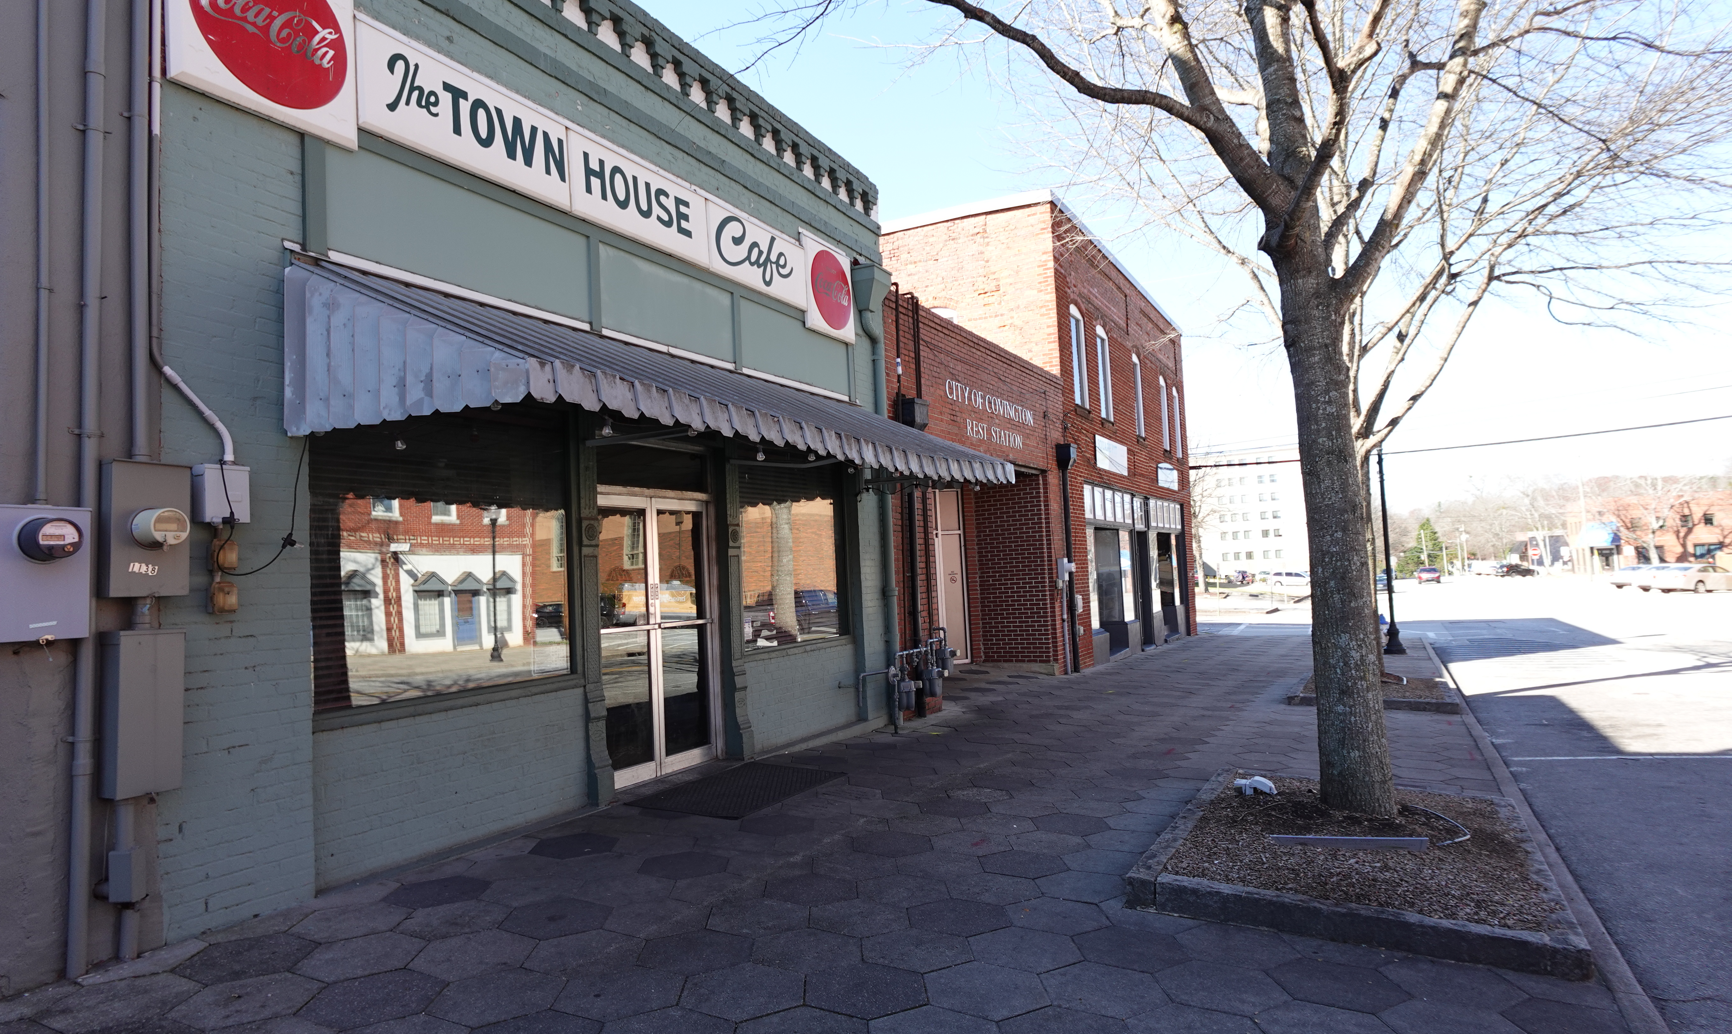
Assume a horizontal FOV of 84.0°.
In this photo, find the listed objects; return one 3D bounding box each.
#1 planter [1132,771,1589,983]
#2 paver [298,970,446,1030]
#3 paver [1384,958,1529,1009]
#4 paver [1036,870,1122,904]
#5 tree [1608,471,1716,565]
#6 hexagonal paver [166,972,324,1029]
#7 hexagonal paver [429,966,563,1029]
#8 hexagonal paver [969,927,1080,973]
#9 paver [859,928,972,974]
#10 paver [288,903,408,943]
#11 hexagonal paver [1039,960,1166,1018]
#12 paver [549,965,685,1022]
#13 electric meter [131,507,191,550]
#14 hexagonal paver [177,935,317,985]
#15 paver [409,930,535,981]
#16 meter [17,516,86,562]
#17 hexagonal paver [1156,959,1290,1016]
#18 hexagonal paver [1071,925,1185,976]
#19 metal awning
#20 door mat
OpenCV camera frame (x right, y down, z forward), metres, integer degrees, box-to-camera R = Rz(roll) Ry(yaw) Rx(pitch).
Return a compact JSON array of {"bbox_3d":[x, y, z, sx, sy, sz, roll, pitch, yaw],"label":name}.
[{"bbox_3d":[2.679,1.809,5.311,1.726,0.150,2.863,-2,-4,29],"label":"planter"},{"bbox_3d":[-1.839,1.829,3.603,0.457,0.060,0.520,0,-3,-2],"label":"paver"},{"bbox_3d":[2.293,1.849,3.774,0.455,0.060,0.525,0,-4,-2],"label":"paver"},{"bbox_3d":[1.098,1.906,4.881,0.457,0.060,0.520,0,-3,-2],"label":"paver"},{"bbox_3d":[63.004,0.695,76.000,7.000,8.300,7.000,-5,-4,40],"label":"tree"},{"bbox_3d":[-2.303,1.818,3.586,0.455,0.060,0.525,0,-4,-2],"label":"hexagonal paver"},{"bbox_3d":[-1.375,1.823,3.603,0.455,0.055,0.525,0,-3,-2],"label":"hexagonal paver"},{"bbox_3d":[0.670,1.863,4.089,0.457,0.060,0.520,0,-3,-2],"label":"hexagonal paver"},{"bbox_3d":[0.212,1.861,4.071,0.457,0.060,0.520,0,-3,-2],"label":"paver"},{"bbox_3d":[-2.277,1.824,4.253,0.440,0.060,0.508,0,-4,-2],"label":"paver"},{"bbox_3d":[0.910,1.832,3.676,0.455,0.055,0.525,0,-3,-2],"label":"hexagonal paver"},{"bbox_3d":[-0.923,1.825,3.637,0.455,0.055,0.525,0,-3,-2],"label":"paver"},{"bbox_3d":[-2.951,0.049,4.035,0.140,0.172,0.172,-5,-4,28],"label":"electric meter"},{"bbox_3d":[-2.473,1.798,3.852,0.440,0.060,0.508,0,-4,-2],"label":"hexagonal paver"},{"bbox_3d":[-1.628,1.850,4.004,0.457,0.060,0.520,0,-3,-2],"label":"paver"},{"bbox_3d":[-2.957,0.082,3.497,0.150,0.165,0.165,-5,-4,27],"label":"meter"},{"bbox_3d":[1.373,1.842,3.723,0.455,0.060,0.525,0,-4,-2],"label":"hexagonal paver"},{"bbox_3d":[1.121,1.849,4.061,0.455,0.055,0.525,0,-3,-2],"label":"hexagonal paver"},{"bbox_3d":[-0.698,-0.809,6.963,1.600,0.950,6.050,-5,-4,27],"label":"metal awning"},{"bbox_3d":[-0.896,1.972,7.026,0.890,0.012,1.520,-1,-3,27],"label":"door mat"}]

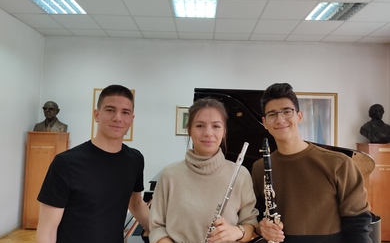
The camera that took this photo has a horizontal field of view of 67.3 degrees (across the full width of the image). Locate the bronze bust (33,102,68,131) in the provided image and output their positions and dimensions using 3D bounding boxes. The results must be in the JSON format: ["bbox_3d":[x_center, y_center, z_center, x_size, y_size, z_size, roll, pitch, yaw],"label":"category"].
[{"bbox_3d":[-2.284,-0.068,4.686,0.490,0.500,0.300,2,-2,-5],"label":"bronze bust"}]

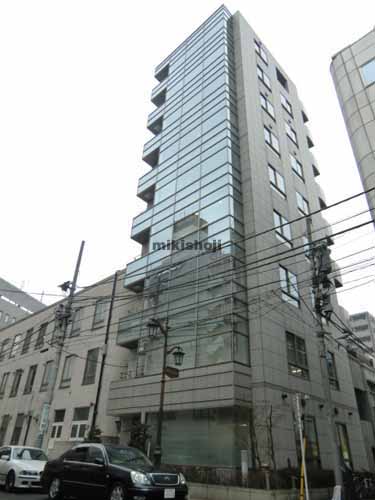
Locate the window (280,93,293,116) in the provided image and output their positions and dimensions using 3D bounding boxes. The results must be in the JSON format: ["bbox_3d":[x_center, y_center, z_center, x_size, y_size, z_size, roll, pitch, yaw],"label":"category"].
[{"bbox_3d":[8.092,-11.756,28.361,0.150,1.502,1.817,-24,-40,37],"label":"window"}]

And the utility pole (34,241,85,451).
[{"bbox_3d":[-6.939,4.919,18.789,0.700,12.600,0.700,-24,-39,37],"label":"utility pole"}]

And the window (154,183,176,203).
[{"bbox_3d":[-1.402,-3.576,21.601,1.950,1.180,0.140,-24,-39,37],"label":"window"}]

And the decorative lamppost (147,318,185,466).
[{"bbox_3d":[-0.887,5.016,11.724,0.500,5.544,1.650,-24,-40,37],"label":"decorative lamppost"}]

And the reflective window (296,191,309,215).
[{"bbox_3d":[7.880,-3.021,23.516,0.150,1.600,1.830,-24,-39,37],"label":"reflective window"}]

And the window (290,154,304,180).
[{"bbox_3d":[7.879,-5.834,24.927,0.150,1.486,1.795,-24,-40,37],"label":"window"}]

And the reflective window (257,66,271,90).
[{"bbox_3d":[5.757,-12.924,26.149,0.150,1.534,1.828,-24,-40,37],"label":"reflective window"}]

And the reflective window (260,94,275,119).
[{"bbox_3d":[5.766,-10.197,24.816,0.150,1.600,1.830,-24,-39,37],"label":"reflective window"}]

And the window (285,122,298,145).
[{"bbox_3d":[8.105,-8.958,26.984,0.150,1.600,1.830,-24,-39,37],"label":"window"}]

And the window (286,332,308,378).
[{"bbox_3d":[4.946,4.790,15.665,0.150,1.785,1.812,-24,-40,37],"label":"window"}]

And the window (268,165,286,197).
[{"bbox_3d":[5.419,-4.120,21.018,0.150,1.430,1.845,-24,-40,37],"label":"window"}]

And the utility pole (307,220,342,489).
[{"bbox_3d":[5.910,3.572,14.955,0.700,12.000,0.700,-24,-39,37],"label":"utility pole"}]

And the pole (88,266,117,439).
[{"bbox_3d":[-4.837,6.257,19.521,0.200,11.036,0.200,-24,-40,37],"label":"pole"}]

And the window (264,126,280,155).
[{"bbox_3d":[5.639,-7.228,23.065,0.150,1.600,1.830,-24,-39,37],"label":"window"}]

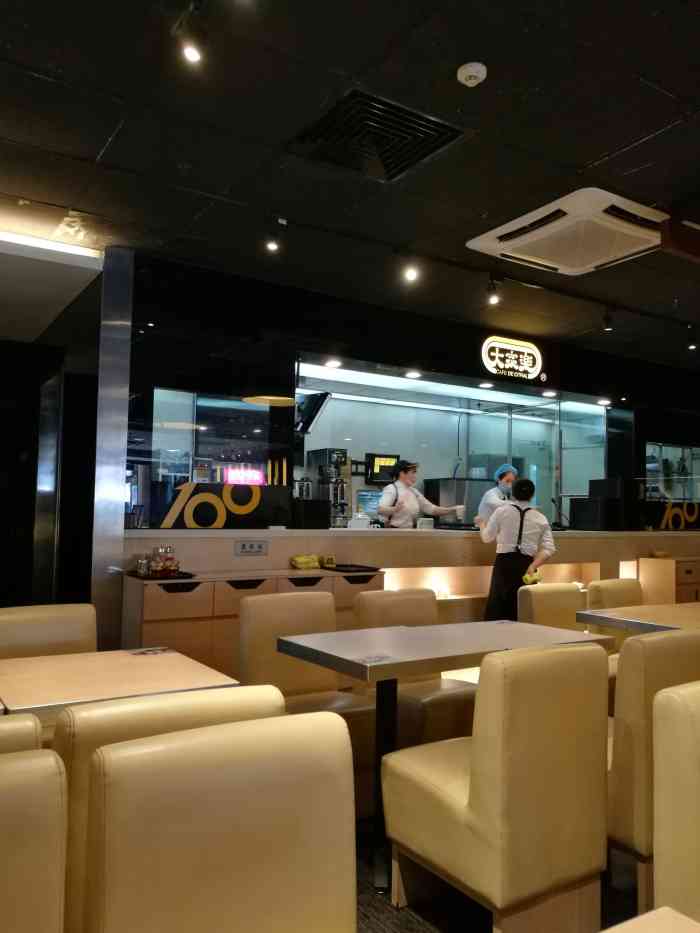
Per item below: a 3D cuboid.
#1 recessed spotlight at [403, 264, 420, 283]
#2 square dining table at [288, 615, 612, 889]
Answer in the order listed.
[{"bbox_3d":[0.380,-1.192,4.497,0.100,0.100,0.100,1,-4,0],"label":"recessed spotlight"},{"bbox_3d":[0.394,1.063,2.860,1.192,0.766,0.594,4,-5,-32],"label":"square dining table"}]

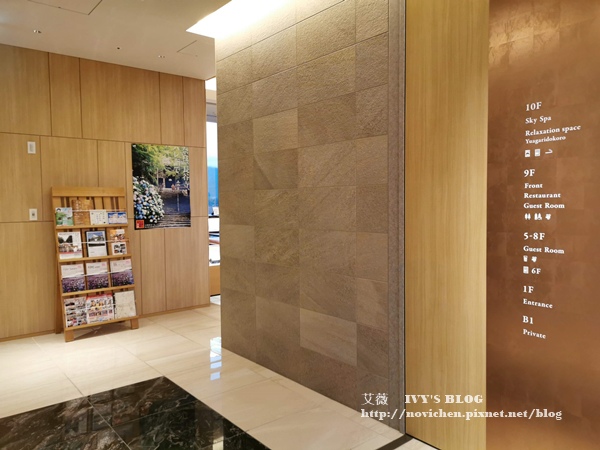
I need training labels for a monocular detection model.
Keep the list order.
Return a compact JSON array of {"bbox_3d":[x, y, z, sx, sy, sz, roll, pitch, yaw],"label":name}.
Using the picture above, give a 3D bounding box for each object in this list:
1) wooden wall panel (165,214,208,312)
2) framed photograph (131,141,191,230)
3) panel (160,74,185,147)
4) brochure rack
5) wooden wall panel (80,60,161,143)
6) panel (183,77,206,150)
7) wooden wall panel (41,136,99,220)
[{"bbox_3d":[-1.463,0.487,6.097,0.610,1.166,0.040,-3,4,-39],"label":"wooden wall panel"},{"bbox_3d":[-1.700,-0.466,5.819,0.731,1.027,0.025,-3,4,-39],"label":"framed photograph"},{"bbox_3d":[-1.610,-1.442,5.897,0.310,0.882,0.040,-3,4,-39],"label":"panel"},{"bbox_3d":[-2.214,0.375,5.076,0.765,1.573,0.445,-3,4,-39],"label":"brochure rack"},{"bbox_3d":[-2.084,-1.417,5.505,0.922,0.882,0.040,-3,4,-39],"label":"wooden wall panel"},{"bbox_3d":[-1.371,-1.454,6.094,0.310,0.882,0.040,-3,4,-39],"label":"panel"},{"bbox_3d":[-2.534,-0.500,5.170,0.584,0.905,0.040,-3,4,-39],"label":"wooden wall panel"}]

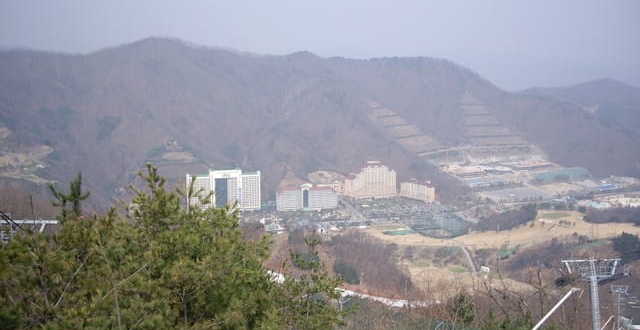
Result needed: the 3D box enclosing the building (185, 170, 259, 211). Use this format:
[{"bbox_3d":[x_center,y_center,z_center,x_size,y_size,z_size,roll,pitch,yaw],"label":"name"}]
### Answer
[{"bbox_3d":[-159.176,43.748,1165.000,119.063,65.612,22.000,-2,7,-17],"label":"building"}]

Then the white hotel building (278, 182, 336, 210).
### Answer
[{"bbox_3d":[-20.979,54.583,1175.000,100.166,39.928,20.000,-2,7,-17],"label":"white hotel building"}]

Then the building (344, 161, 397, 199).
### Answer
[{"bbox_3d":[90.794,27.140,1255.000,86.067,60.092,30.000,-1,7,-13],"label":"building"}]

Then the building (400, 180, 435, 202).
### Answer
[{"bbox_3d":[173.030,45.657,1245.000,63.168,32.945,15.000,6,9,44],"label":"building"}]

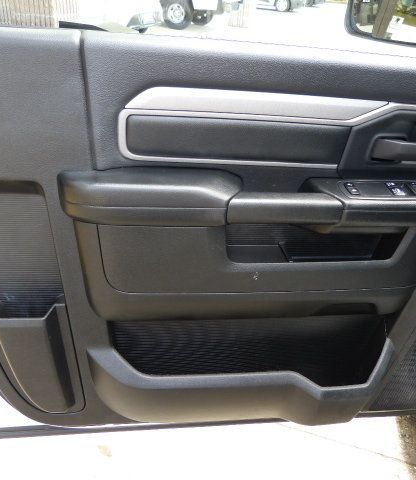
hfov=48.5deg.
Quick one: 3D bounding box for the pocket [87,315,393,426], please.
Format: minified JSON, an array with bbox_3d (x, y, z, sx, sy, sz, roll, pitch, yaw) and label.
[{"bbox_3d":[0.064,0.256,0.917,0.581,0.247,0.084,0,34,-9],"label":"pocket"}]

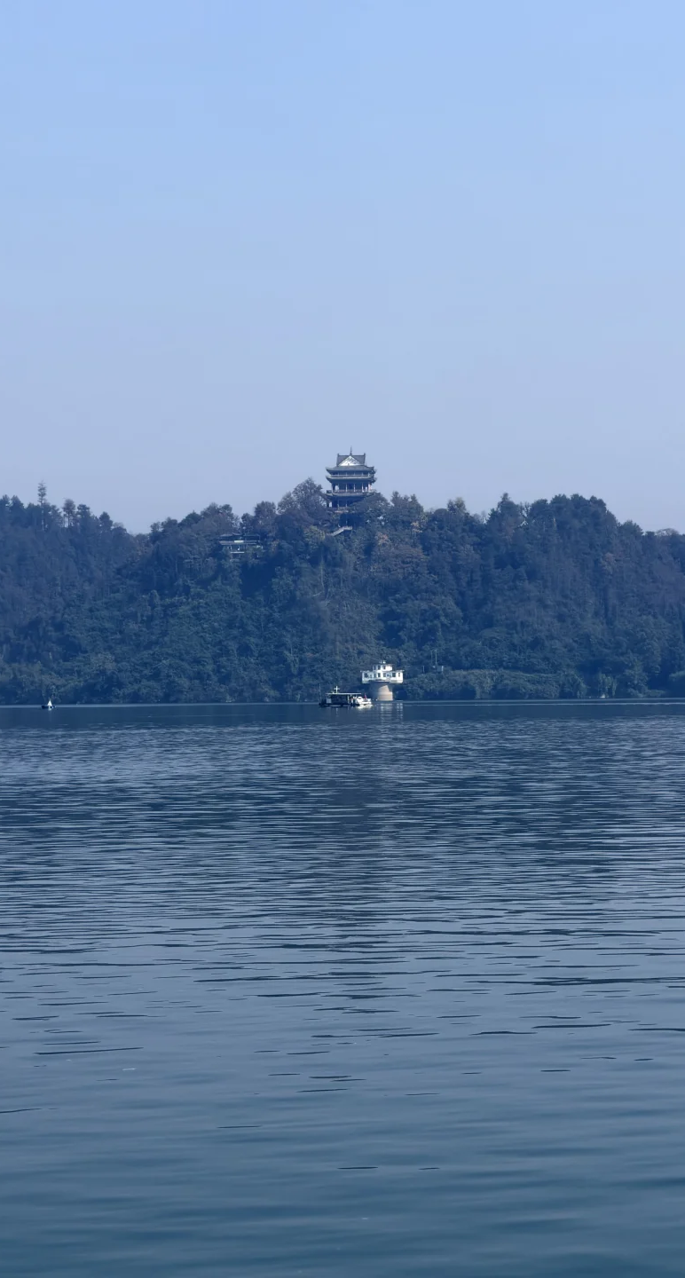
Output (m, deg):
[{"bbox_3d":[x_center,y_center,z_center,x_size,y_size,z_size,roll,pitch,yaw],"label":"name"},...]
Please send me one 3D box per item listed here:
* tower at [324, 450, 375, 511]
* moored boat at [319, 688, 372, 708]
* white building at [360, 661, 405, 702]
[{"bbox_3d":[2.470,-51.960,1220.000,15.800,21.800,15.600,-1,-1,5],"label":"tower"},{"bbox_3d":[0.830,13.990,880.000,12.700,4.900,3.600,0,-1,0],"label":"moored boat"},{"bbox_3d":[11.900,12.730,1100.000,12.600,12.200,12.400,0,-1,2],"label":"white building"}]

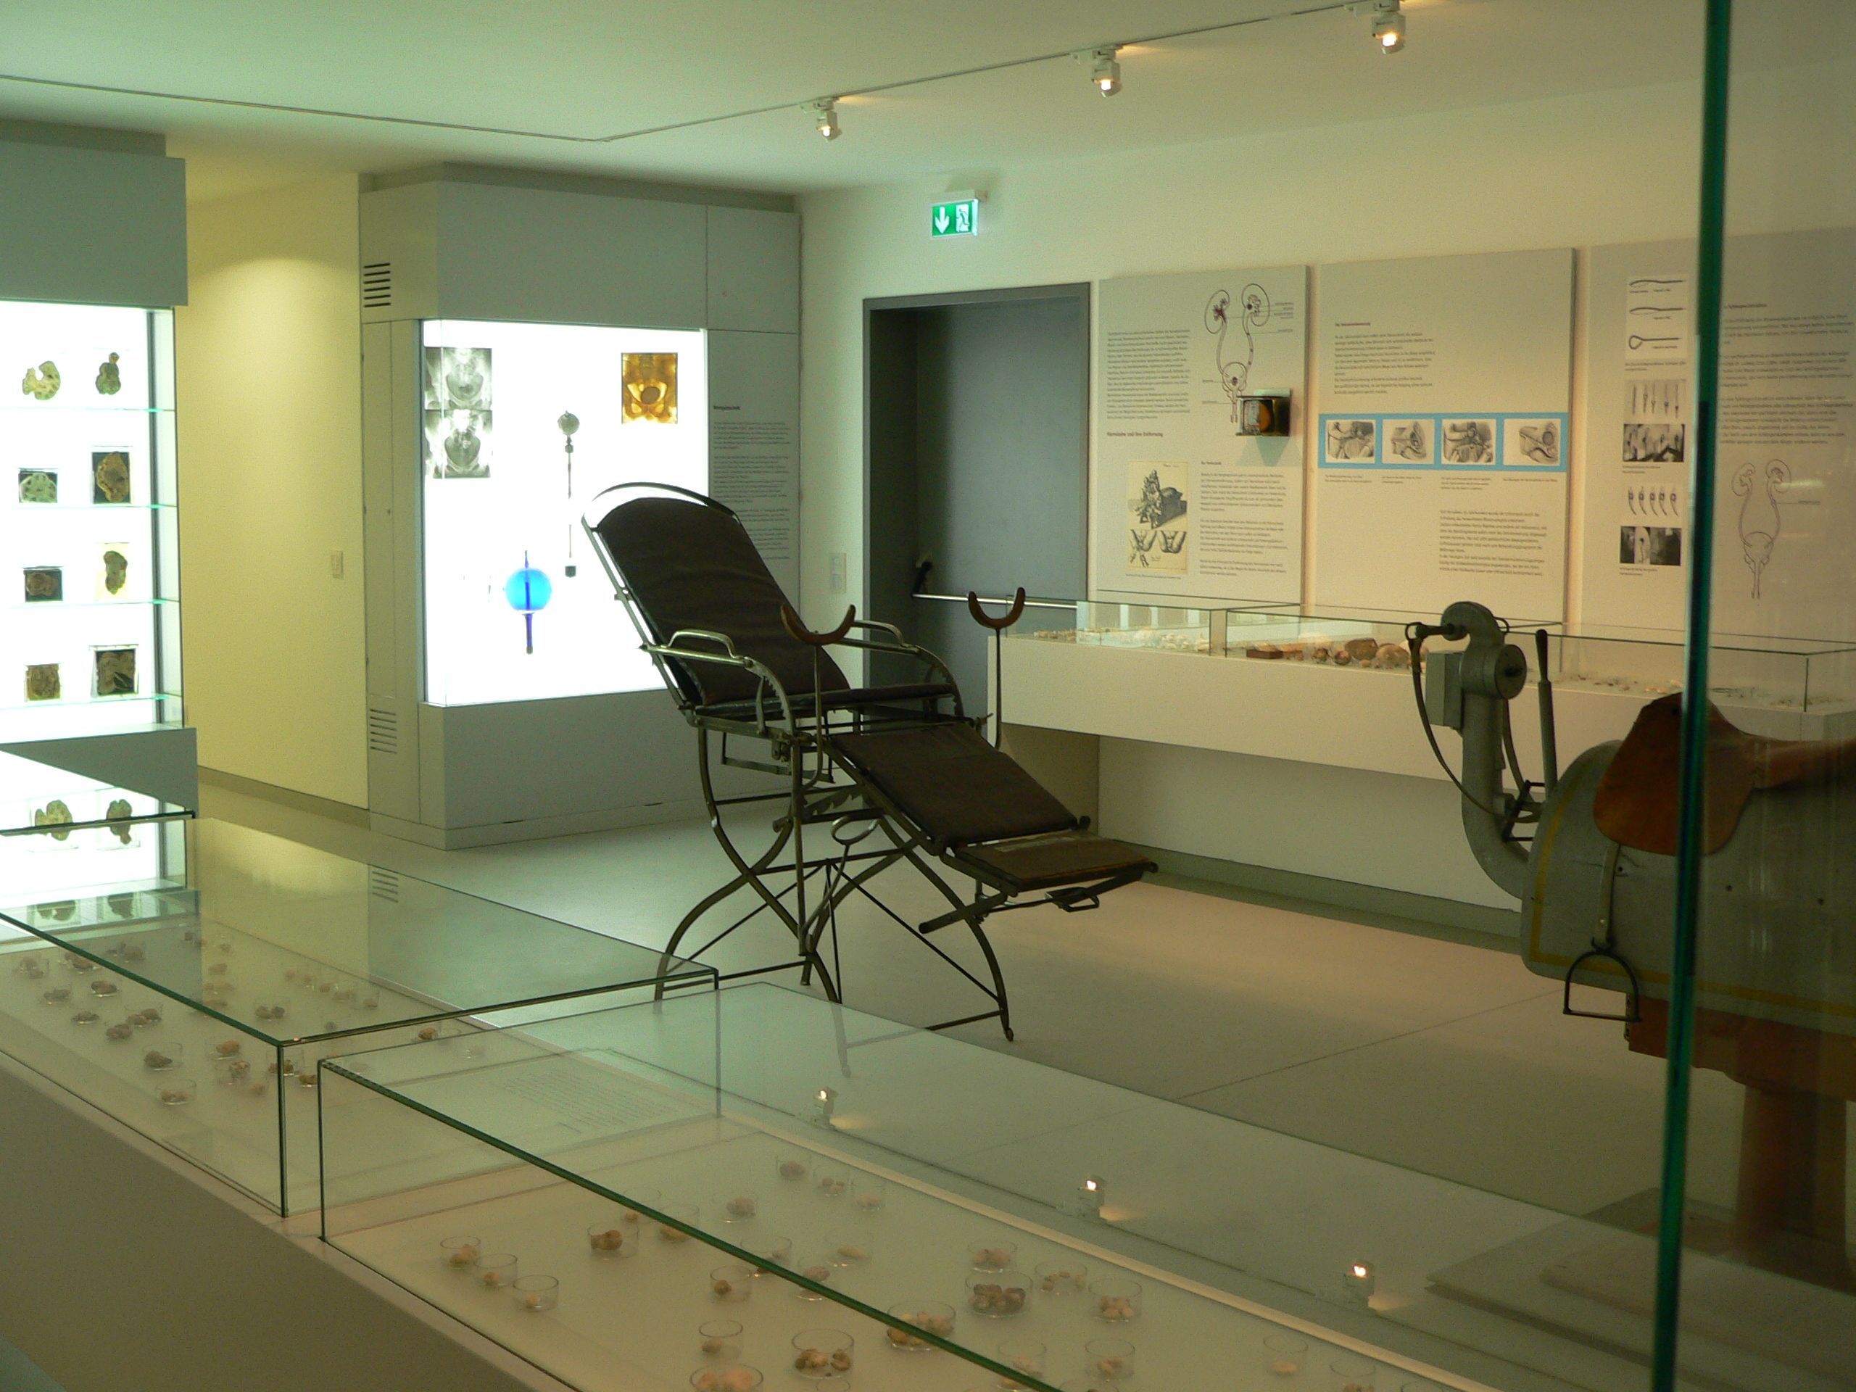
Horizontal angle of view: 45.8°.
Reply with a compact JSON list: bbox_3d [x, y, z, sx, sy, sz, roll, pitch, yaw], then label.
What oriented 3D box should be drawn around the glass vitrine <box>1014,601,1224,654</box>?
[{"bbox_3d":[0.775,-0.257,7.552,0.492,0.150,0.954,-5,8,-41],"label":"glass vitrine"}]

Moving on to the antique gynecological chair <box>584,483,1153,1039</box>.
[{"bbox_3d":[-0.210,0.172,5.637,0.734,1.413,1.789,-5,8,-41],"label":"antique gynecological chair"}]

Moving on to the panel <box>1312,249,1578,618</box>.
[{"bbox_3d":[1.651,-0.800,7.172,0.027,1.242,0.984,-6,9,-42],"label":"panel"}]

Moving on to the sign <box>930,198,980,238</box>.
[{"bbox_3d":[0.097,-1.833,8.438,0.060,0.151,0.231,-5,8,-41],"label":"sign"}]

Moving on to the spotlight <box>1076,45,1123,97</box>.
[{"bbox_3d":[0.475,-1.723,6.091,0.077,0.128,0.122,-6,9,-42],"label":"spotlight"}]

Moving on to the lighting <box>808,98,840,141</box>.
[{"bbox_3d":[-0.331,-1.825,6.978,0.077,0.128,0.122,-6,9,-42],"label":"lighting"}]

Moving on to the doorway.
[{"bbox_3d":[0.237,-0.515,8.667,0.251,2.116,1.282,-5,8,-41],"label":"doorway"}]

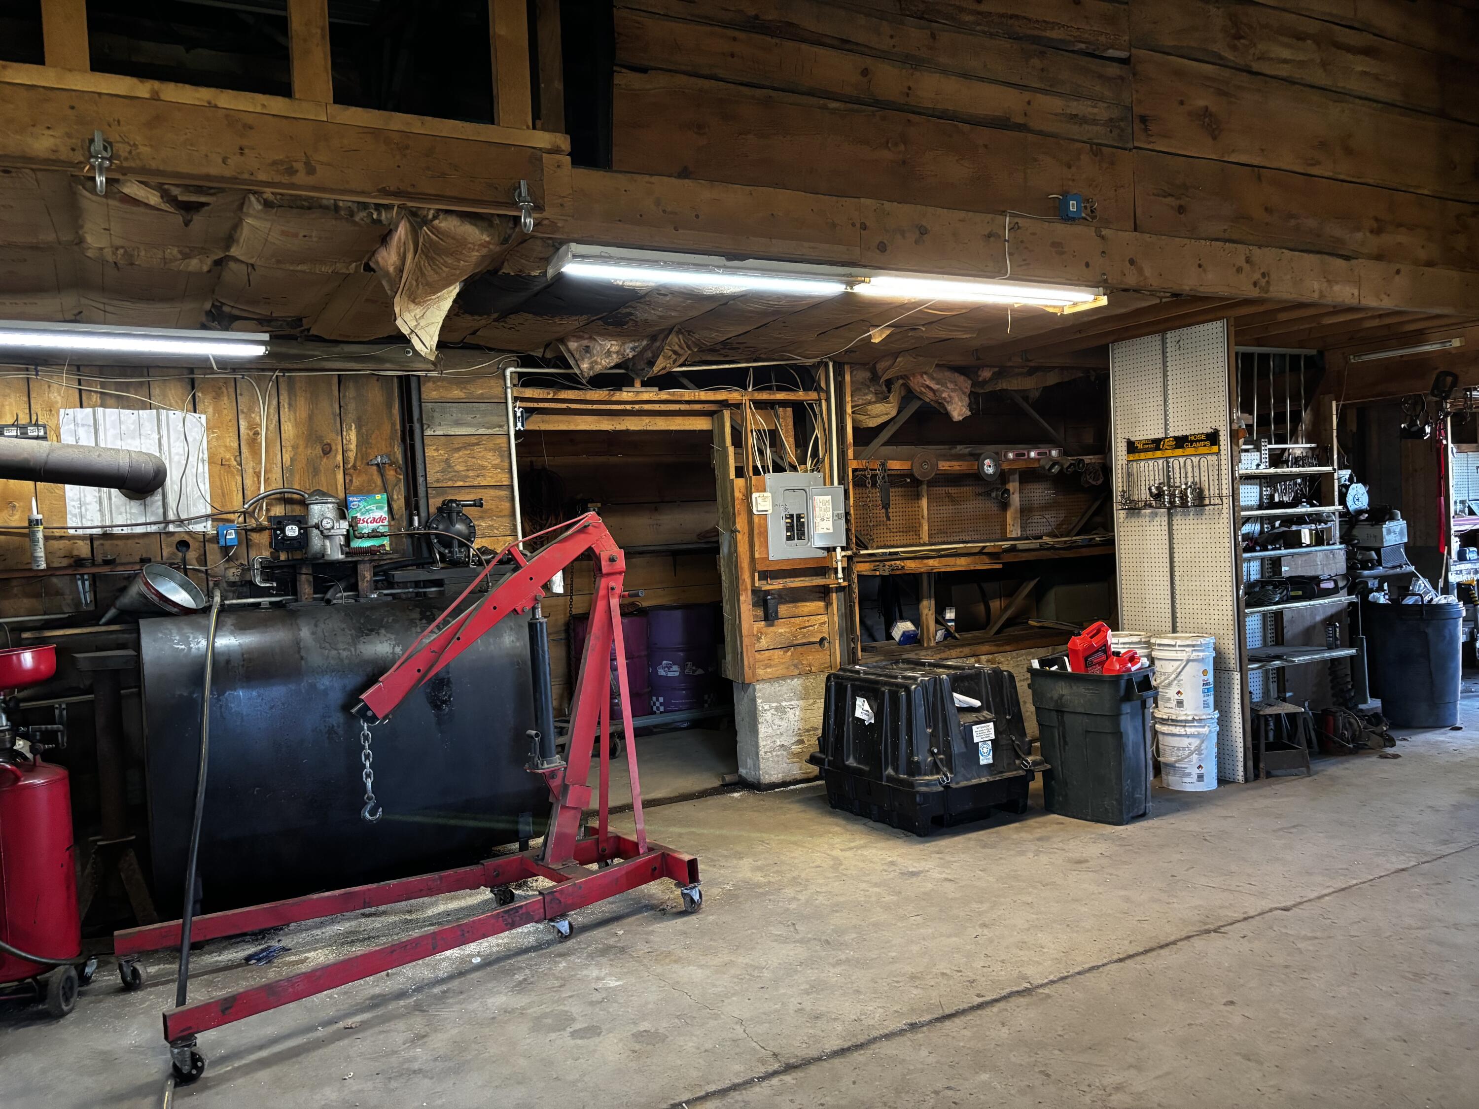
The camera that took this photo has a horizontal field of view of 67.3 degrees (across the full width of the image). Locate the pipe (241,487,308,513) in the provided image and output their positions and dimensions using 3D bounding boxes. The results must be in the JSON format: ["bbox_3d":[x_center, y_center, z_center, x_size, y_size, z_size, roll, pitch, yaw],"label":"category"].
[{"bbox_3d":[-1.980,-0.236,4.749,0.274,0.103,0.060,-3,2,-28],"label":"pipe"}]

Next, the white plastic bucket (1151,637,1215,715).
[{"bbox_3d":[2.263,0.616,5.633,0.310,0.375,0.310,-3,1,0],"label":"white plastic bucket"}]

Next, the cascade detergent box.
[{"bbox_3d":[-1.664,-0.140,4.977,0.168,0.248,0.065,-3,2,-28],"label":"cascade detergent box"}]

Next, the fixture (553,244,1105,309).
[{"bbox_3d":[0.470,-1.059,4.370,2.460,0.082,0.265,-4,2,-29],"label":"fixture"}]

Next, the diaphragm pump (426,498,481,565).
[{"bbox_3d":[-1.302,-0.104,5.107,0.235,0.310,0.240,-4,2,-29],"label":"diaphragm pump"}]

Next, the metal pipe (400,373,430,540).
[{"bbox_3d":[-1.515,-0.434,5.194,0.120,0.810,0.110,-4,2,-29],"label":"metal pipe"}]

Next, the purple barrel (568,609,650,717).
[{"bbox_3d":[-0.852,0.795,7.350,0.505,0.760,0.505,-3,1,0],"label":"purple barrel"}]

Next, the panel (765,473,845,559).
[{"bbox_3d":[0.346,-0.207,5.982,0.461,0.453,0.130,-3,2,-28],"label":"panel"}]

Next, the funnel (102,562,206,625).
[{"bbox_3d":[-2.298,0.233,4.345,0.270,0.289,0.270,41,3,-20],"label":"funnel"}]

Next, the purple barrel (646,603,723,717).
[{"bbox_3d":[-0.386,0.768,7.500,0.505,0.760,0.505,-3,1,0],"label":"purple barrel"}]

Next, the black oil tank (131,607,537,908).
[{"bbox_3d":[-1.653,0.774,4.714,1.524,1.125,0.686,-4,2,-29],"label":"black oil tank"}]

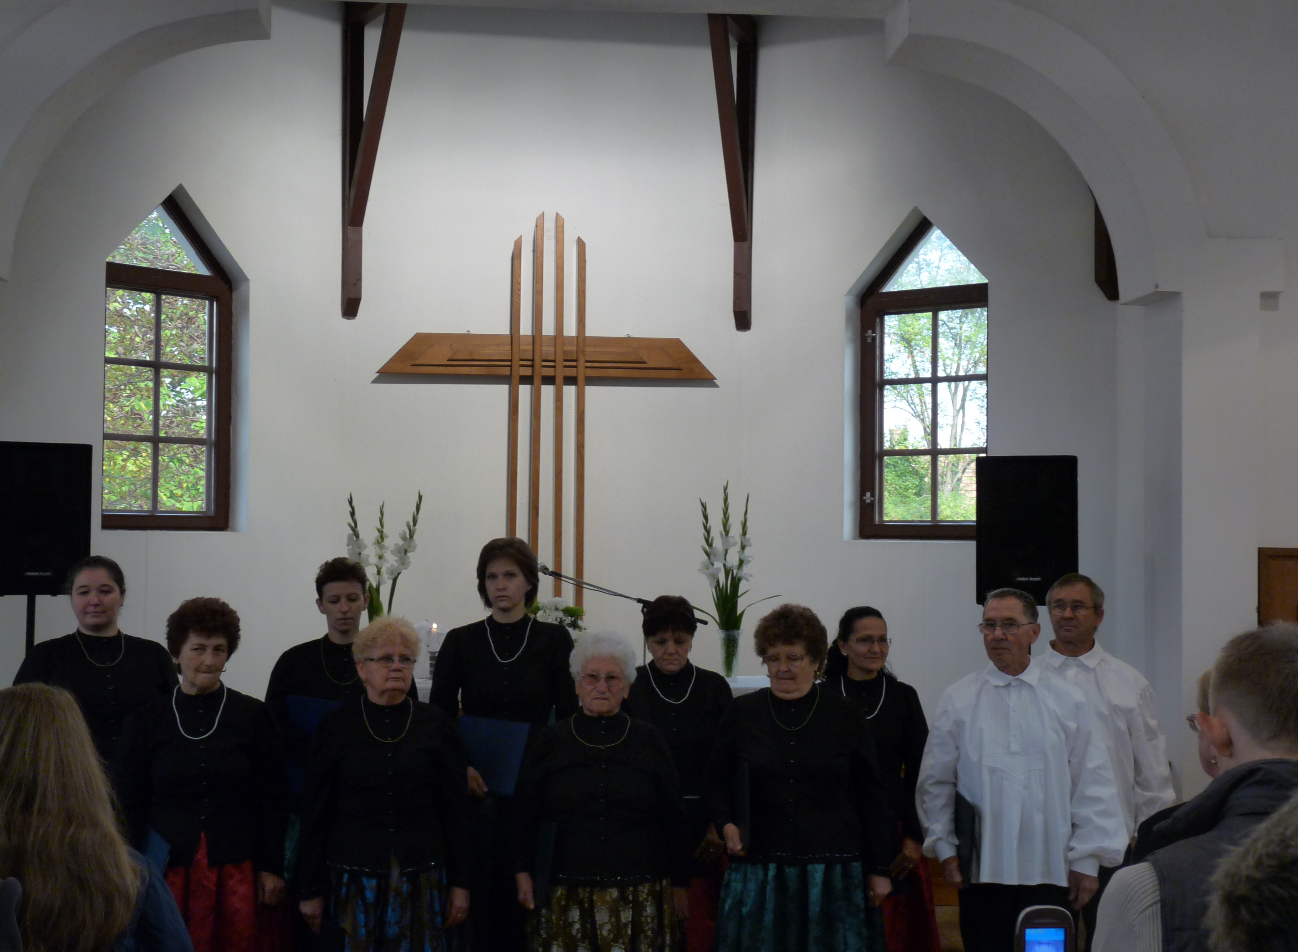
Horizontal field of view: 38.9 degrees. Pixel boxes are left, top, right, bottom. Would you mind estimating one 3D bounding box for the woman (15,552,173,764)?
[{"bbox_3d":[-1.735,1.096,5.726,0.520,1.700,0.320,1,-2,-20],"label":"woman"}]

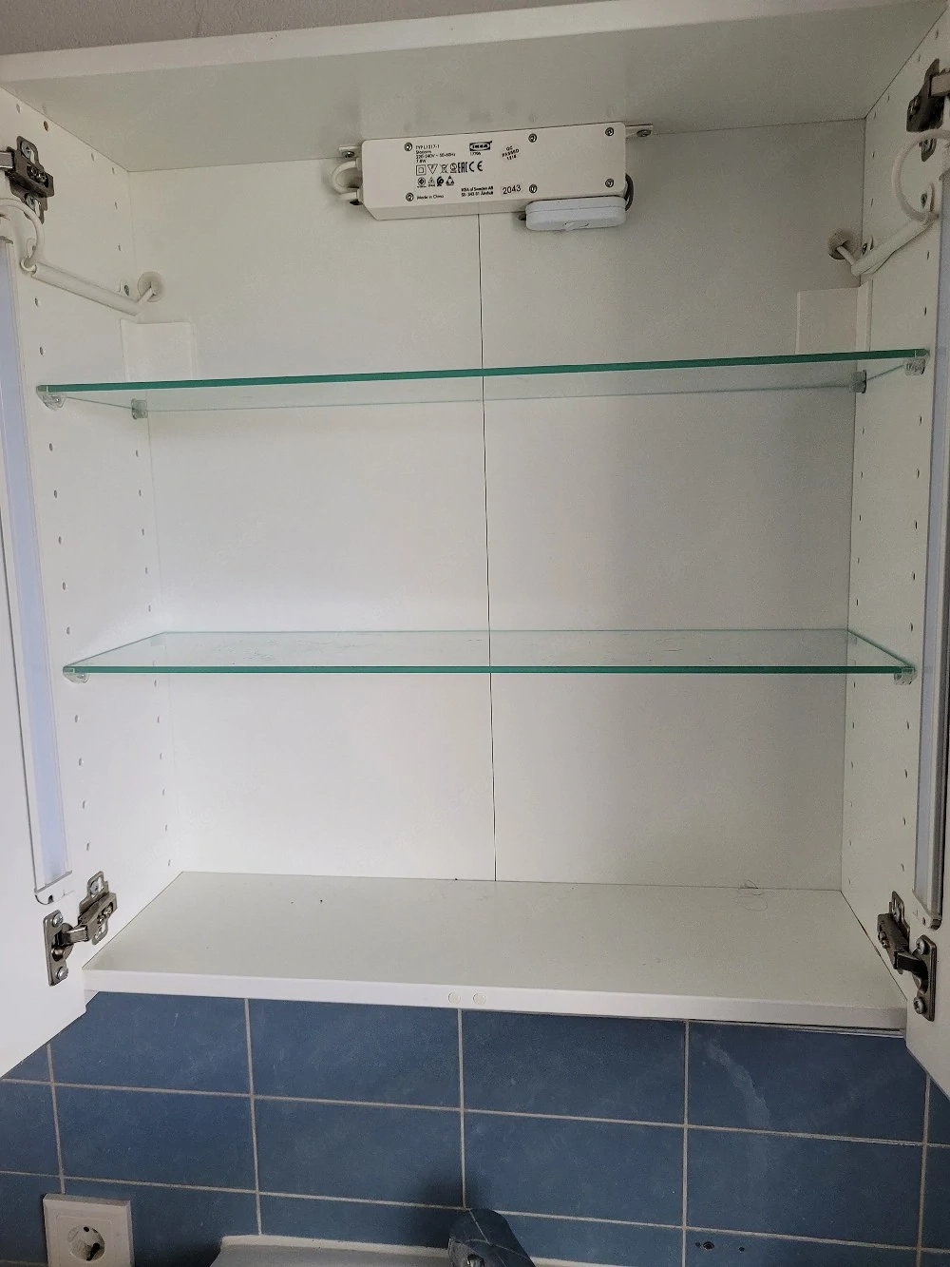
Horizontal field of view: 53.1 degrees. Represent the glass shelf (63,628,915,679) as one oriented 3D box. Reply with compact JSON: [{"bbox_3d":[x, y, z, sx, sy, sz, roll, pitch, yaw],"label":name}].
[{"bbox_3d":[0.004,0.013,0.708,0.566,0.005,0.159,0,9,8],"label":"glass shelf"}]

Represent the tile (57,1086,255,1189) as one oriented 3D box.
[{"bbox_3d":[-0.309,0.487,0.925,0.199,0.099,0.009,0,9,8],"label":"tile"}]

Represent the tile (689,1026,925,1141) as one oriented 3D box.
[{"bbox_3d":[0.287,0.388,0.828,0.199,0.099,0.009,0,9,8],"label":"tile"}]

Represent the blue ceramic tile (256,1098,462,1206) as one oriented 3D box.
[{"bbox_3d":[-0.110,0.487,0.897,0.199,0.099,0.009,0,9,8],"label":"blue ceramic tile"}]

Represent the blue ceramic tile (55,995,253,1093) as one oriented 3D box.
[{"bbox_3d":[-0.311,0.388,0.910,0.199,0.099,0.009,0,9,8],"label":"blue ceramic tile"}]

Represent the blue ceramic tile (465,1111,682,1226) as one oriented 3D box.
[{"bbox_3d":[0.089,0.487,0.870,0.199,0.099,0.009,0,9,8],"label":"blue ceramic tile"}]

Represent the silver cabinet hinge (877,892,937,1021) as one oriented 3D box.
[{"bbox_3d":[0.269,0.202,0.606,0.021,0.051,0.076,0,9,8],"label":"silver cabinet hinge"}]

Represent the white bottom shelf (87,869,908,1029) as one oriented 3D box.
[{"bbox_3d":[0.009,0.236,0.735,0.569,0.017,0.177,0,9,8],"label":"white bottom shelf"}]

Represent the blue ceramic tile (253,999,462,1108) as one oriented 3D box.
[{"bbox_3d":[-0.112,0.388,0.882,0.199,0.099,0.009,0,9,8],"label":"blue ceramic tile"}]

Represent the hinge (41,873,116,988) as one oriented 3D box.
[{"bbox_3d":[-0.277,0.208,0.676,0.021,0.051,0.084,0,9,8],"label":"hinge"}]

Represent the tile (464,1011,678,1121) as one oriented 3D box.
[{"bbox_3d":[0.087,0.388,0.855,0.199,0.099,0.009,0,9,8],"label":"tile"}]

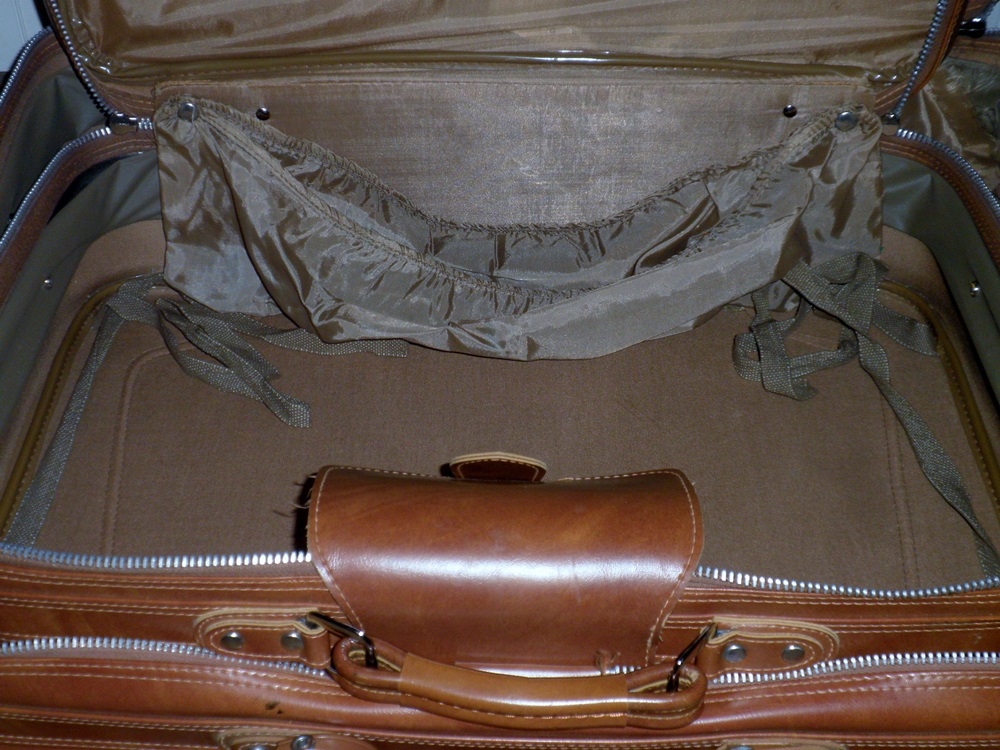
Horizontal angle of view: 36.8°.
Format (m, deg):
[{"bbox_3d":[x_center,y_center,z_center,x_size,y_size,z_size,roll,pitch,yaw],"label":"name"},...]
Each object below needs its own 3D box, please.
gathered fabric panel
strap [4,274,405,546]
[{"bbox_3d":[0.011,-0.089,0.901,0.440,0.115,0.115,0,41,0],"label":"gathered fabric panel"},{"bbox_3d":[-0.155,0.007,0.855,0.200,0.035,0.250,0,41,0],"label":"strap"}]

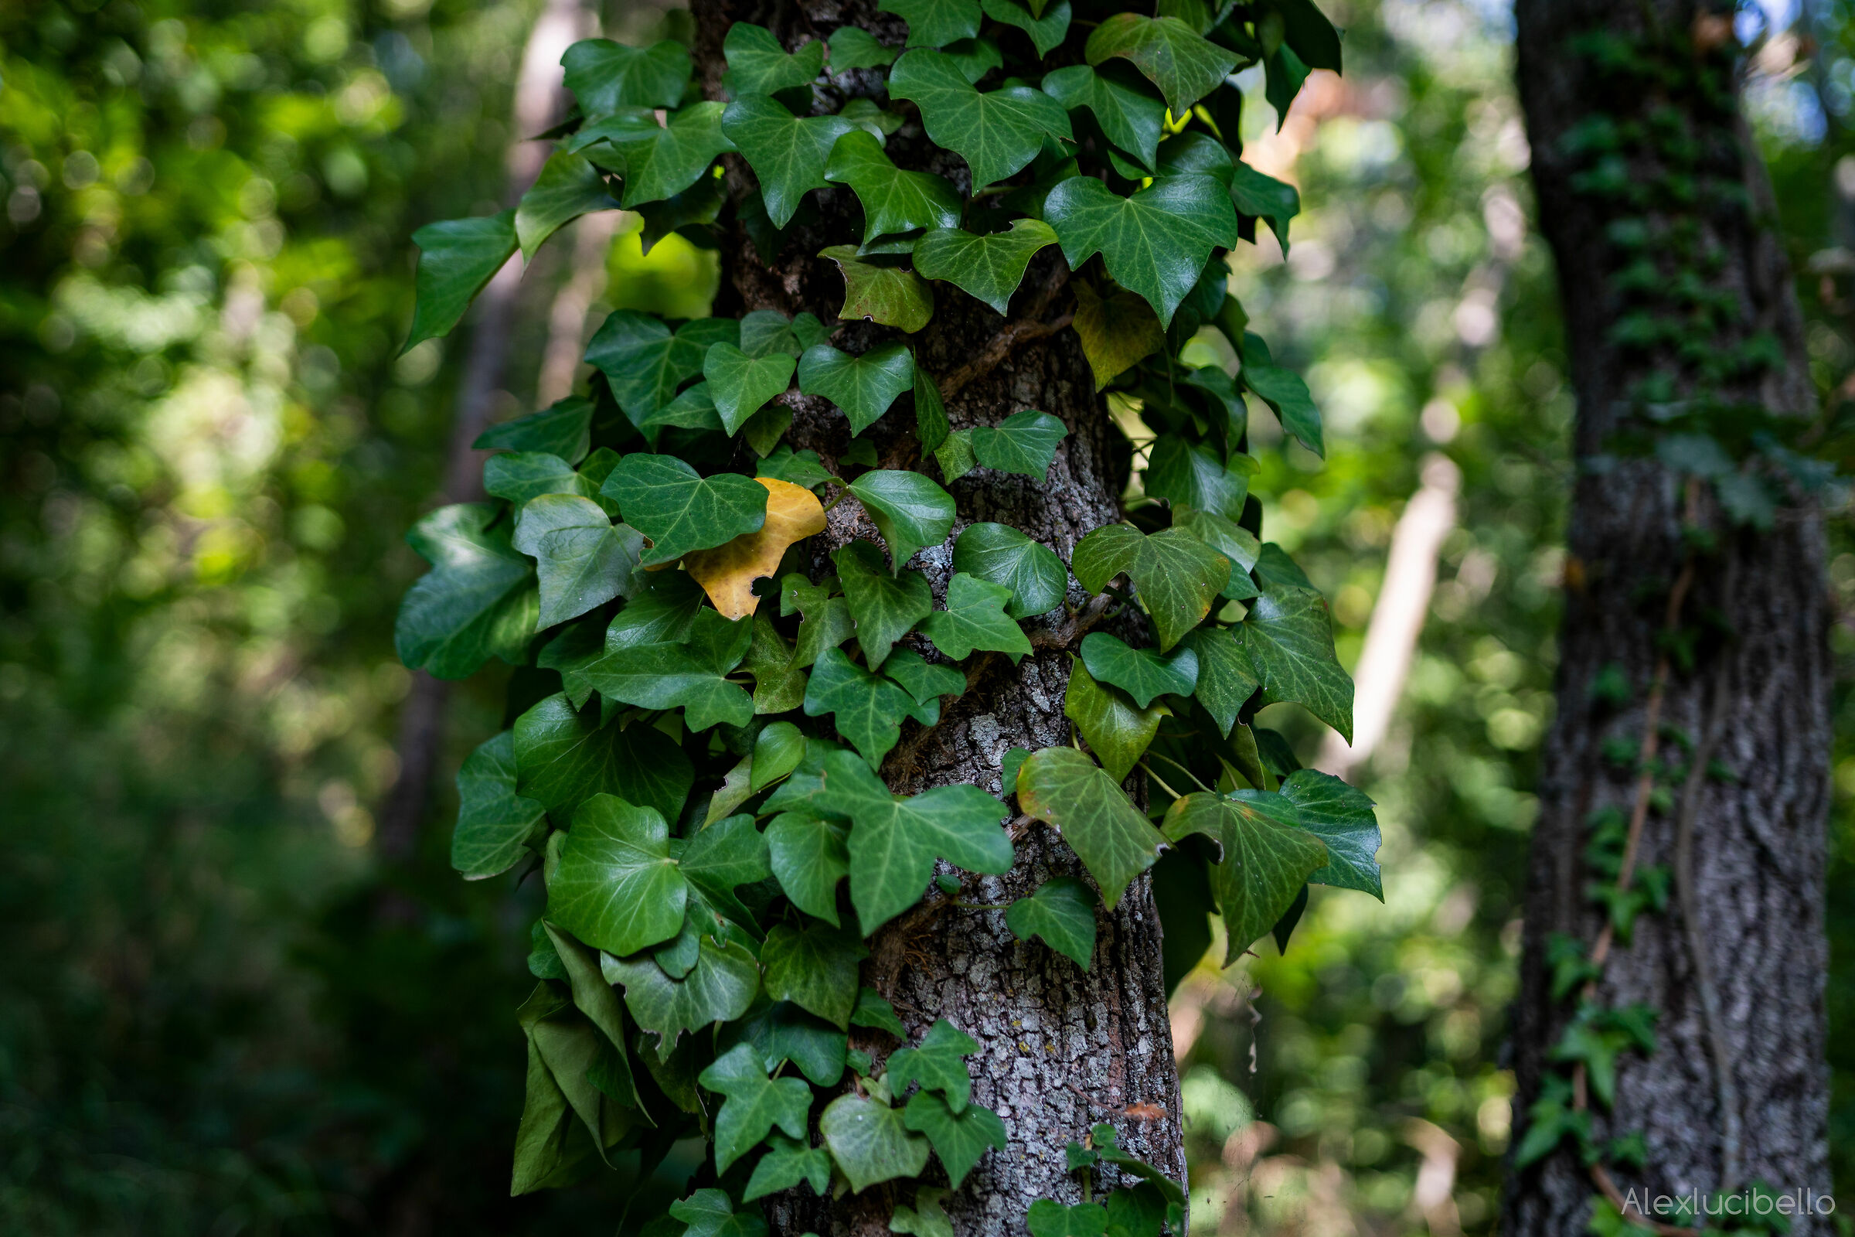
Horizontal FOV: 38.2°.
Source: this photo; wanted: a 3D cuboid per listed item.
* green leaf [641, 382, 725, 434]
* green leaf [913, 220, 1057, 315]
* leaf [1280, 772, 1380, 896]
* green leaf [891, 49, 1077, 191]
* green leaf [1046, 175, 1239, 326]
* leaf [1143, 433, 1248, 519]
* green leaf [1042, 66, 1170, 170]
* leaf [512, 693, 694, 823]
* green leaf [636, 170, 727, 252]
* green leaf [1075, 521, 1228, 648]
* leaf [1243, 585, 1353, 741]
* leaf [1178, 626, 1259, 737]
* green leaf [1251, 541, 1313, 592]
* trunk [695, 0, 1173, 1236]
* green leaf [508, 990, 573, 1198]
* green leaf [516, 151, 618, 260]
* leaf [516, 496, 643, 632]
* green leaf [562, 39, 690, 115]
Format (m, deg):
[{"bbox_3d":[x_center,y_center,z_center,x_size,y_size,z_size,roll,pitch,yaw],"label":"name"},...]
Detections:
[{"bbox_3d":[-0.113,-0.099,1.255,0.044,0.029,0.016,6,-20,11],"label":"green leaf"},{"bbox_3d":[0.025,-0.151,1.150,0.061,0.042,0.018,-6,-38,1],"label":"green leaf"},{"bbox_3d":[0.161,0.088,1.100,0.052,0.055,0.022,-9,-15,-21],"label":"leaf"},{"bbox_3d":[0.022,-0.212,1.140,0.079,0.058,0.022,9,-31,8],"label":"green leaf"},{"bbox_3d":[0.083,-0.143,1.040,0.075,0.060,0.024,0,-24,-6],"label":"green leaf"},{"bbox_3d":[0.112,-0.058,1.110,0.044,0.038,0.022,0,-18,-9],"label":"leaf"},{"bbox_3d":[0.076,-0.217,1.160,0.045,0.053,0.018,-16,-23,-22],"label":"green leaf"},{"bbox_3d":[-0.149,0.066,1.240,0.083,0.067,0.025,6,-20,11],"label":"leaf"},{"bbox_3d":[-0.104,-0.175,1.130,0.040,0.043,0.022,0,-18,6],"label":"green leaf"},{"bbox_3d":[0.088,-0.013,1.060,0.063,0.052,0.022,0,-24,-3],"label":"green leaf"},{"bbox_3d":[0.172,0.020,1.240,0.060,0.081,0.021,-37,1,-21],"label":"leaf"},{"bbox_3d":[0.128,0.029,1.210,0.039,0.052,0.014,0,-18,-12],"label":"leaf"},{"bbox_3d":[0.149,-0.017,1.130,0.029,0.031,0.020,0,-18,-18],"label":"green leaf"},{"bbox_3d":[0.006,0.001,1.410,0.212,0.660,0.212,-4,-1,0],"label":"trunk"},{"bbox_3d":[-0.154,0.192,1.090,0.032,0.087,0.035,3,-4,31],"label":"green leaf"},{"bbox_3d":[-0.169,-0.193,1.260,0.048,0.062,0.024,37,-5,34],"label":"green leaf"},{"bbox_3d":[-0.159,-0.025,1.230,0.057,0.064,0.018,30,-1,21],"label":"leaf"},{"bbox_3d":[-0.144,-0.255,1.275,0.062,0.048,0.020,3,-23,11],"label":"green leaf"}]

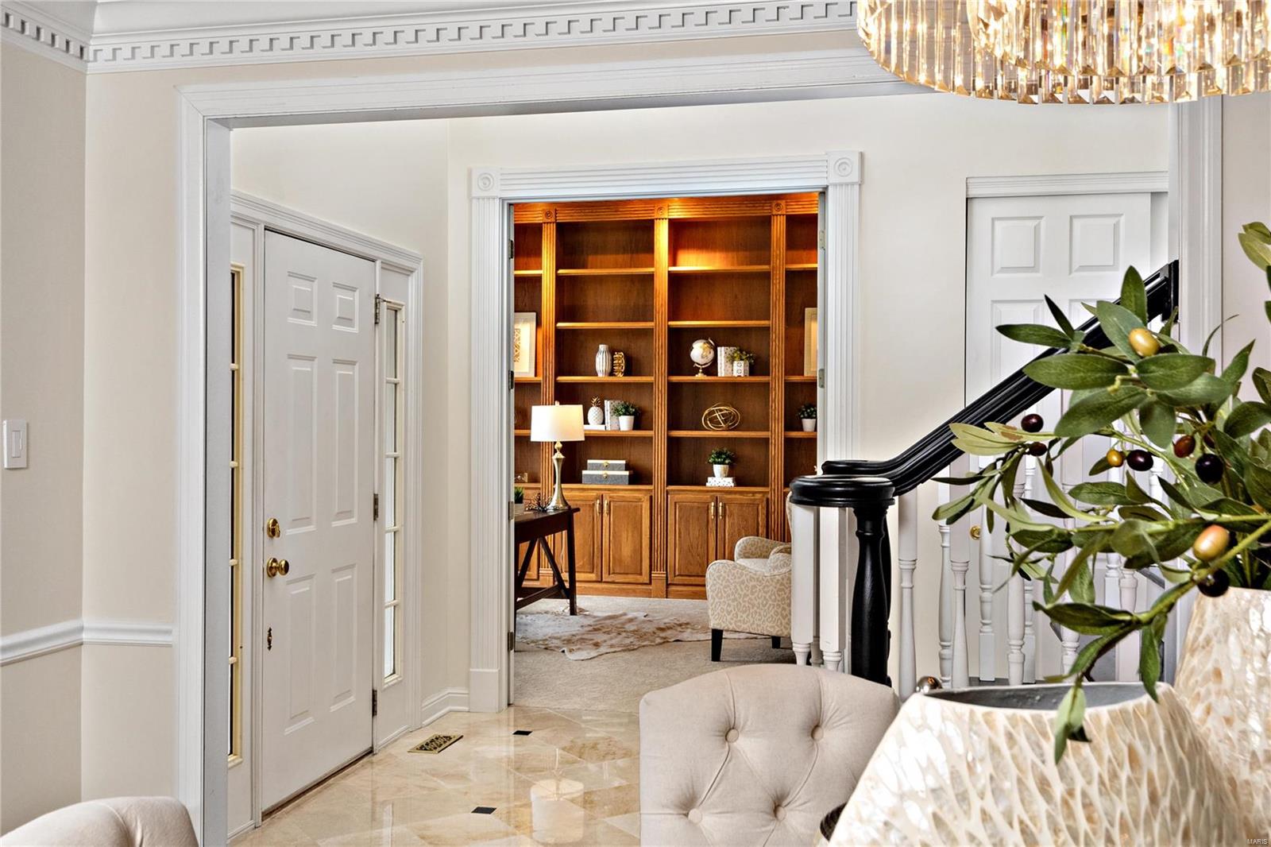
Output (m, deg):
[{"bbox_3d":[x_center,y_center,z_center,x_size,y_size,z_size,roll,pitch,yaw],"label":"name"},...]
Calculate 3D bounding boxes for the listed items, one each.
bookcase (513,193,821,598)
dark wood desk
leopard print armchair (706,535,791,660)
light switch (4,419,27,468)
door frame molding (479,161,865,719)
[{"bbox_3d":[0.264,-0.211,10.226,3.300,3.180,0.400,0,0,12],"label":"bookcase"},{"bbox_3d":[-0.917,0.993,8.469,0.740,0.760,1.600,0,0,12],"label":"dark wood desk"},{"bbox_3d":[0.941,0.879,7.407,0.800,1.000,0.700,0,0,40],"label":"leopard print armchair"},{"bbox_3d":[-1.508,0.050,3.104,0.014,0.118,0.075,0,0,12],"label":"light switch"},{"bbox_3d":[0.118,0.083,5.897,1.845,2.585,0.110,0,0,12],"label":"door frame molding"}]

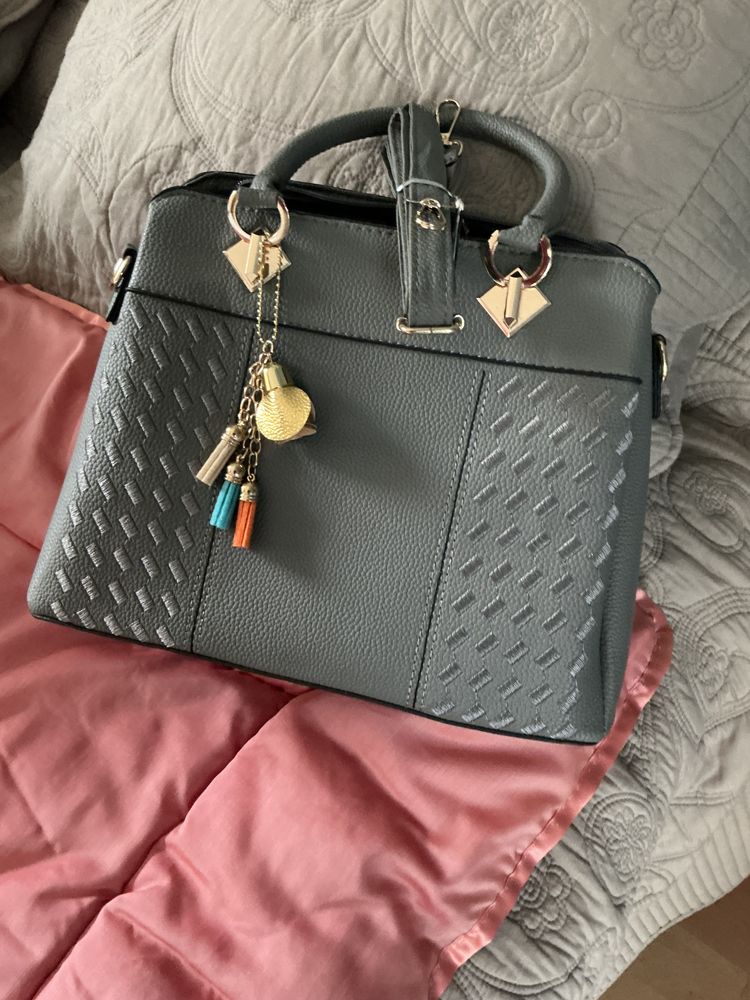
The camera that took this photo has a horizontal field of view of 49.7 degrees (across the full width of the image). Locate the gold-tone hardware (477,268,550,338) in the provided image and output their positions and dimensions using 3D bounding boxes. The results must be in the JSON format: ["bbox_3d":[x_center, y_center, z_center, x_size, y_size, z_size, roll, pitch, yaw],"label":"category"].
[{"bbox_3d":[0.075,-0.106,0.436,0.040,0.008,0.038,7,91,9],"label":"gold-tone hardware"}]

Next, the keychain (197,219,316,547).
[{"bbox_3d":[-0.066,-0.065,0.450,0.064,0.027,0.180,6,91,9],"label":"keychain"}]

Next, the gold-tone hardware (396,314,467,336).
[{"bbox_3d":[0.030,-0.096,0.443,0.037,0.007,0.011,2,90,9],"label":"gold-tone hardware"}]

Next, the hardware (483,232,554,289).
[{"bbox_3d":[0.077,-0.131,0.435,0.036,0.007,0.034,7,91,9],"label":"hardware"}]

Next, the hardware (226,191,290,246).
[{"bbox_3d":[-0.066,-0.160,0.458,0.036,0.007,0.034,11,92,9],"label":"hardware"}]

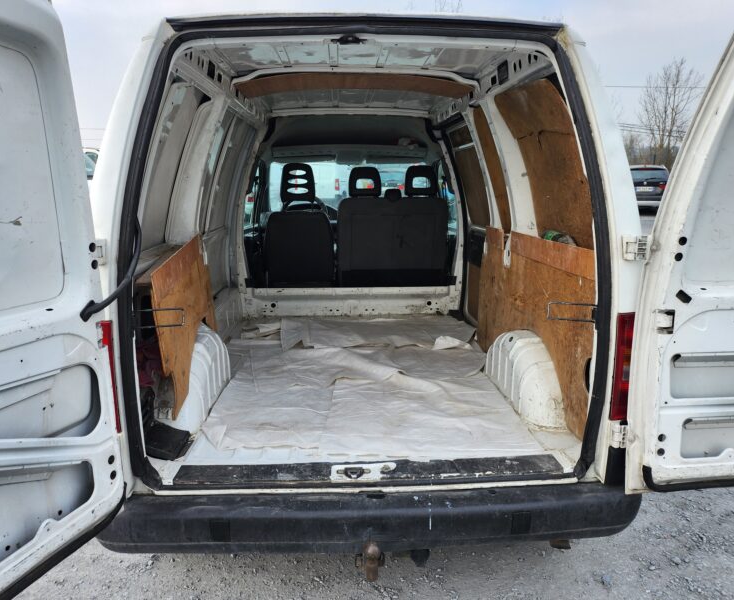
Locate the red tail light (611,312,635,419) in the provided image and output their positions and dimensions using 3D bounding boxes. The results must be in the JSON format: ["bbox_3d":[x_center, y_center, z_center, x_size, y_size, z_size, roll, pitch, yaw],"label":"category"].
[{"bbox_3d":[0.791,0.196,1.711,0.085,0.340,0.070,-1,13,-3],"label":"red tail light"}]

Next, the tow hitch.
[{"bbox_3d":[0.011,0.800,1.694,0.085,0.110,0.110,-1,13,-3],"label":"tow hitch"}]

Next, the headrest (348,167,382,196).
[{"bbox_3d":[-0.011,-0.800,3.743,0.205,0.195,0.100,-1,13,-3],"label":"headrest"}]

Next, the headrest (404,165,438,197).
[{"bbox_3d":[0.365,-0.809,3.764,0.205,0.200,0.100,-1,13,-3],"label":"headrest"}]

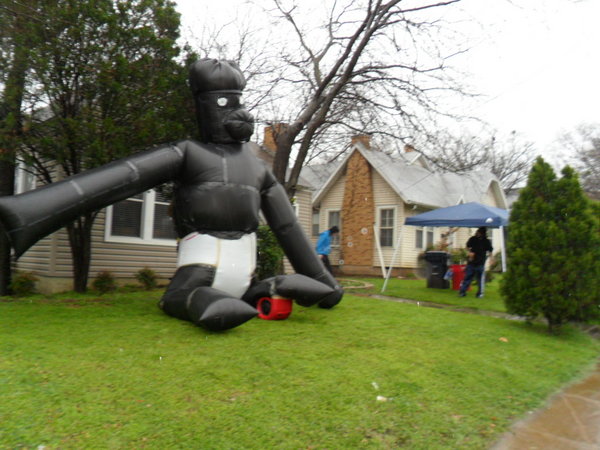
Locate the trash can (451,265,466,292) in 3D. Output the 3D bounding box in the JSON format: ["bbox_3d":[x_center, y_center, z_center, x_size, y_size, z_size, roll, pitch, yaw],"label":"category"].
[{"bbox_3d":[4.601,1.514,13.500,0.560,0.750,0.560,2,-5,0],"label":"trash can"}]

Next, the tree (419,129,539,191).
[{"bbox_3d":[11.824,-1.424,31.000,7.800,9.500,7.800,2,-5,0],"label":"tree"}]

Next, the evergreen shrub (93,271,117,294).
[{"bbox_3d":[-3.864,1.136,9.250,0.480,0.470,0.480,2,-5,0],"label":"evergreen shrub"}]

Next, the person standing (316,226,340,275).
[{"bbox_3d":[0.883,0.868,14.500,0.650,1.680,0.520,2,-5,3],"label":"person standing"}]

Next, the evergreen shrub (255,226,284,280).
[{"bbox_3d":[-0.944,0.799,13.600,1.050,1.650,1.050,2,-5,0],"label":"evergreen shrub"}]

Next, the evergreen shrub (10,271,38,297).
[{"bbox_3d":[-5.004,1.062,8.500,0.540,0.480,0.520,2,-5,0],"label":"evergreen shrub"}]

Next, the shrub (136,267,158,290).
[{"bbox_3d":[-3.259,1.143,10.000,0.470,0.500,0.470,2,-5,0],"label":"shrub"}]

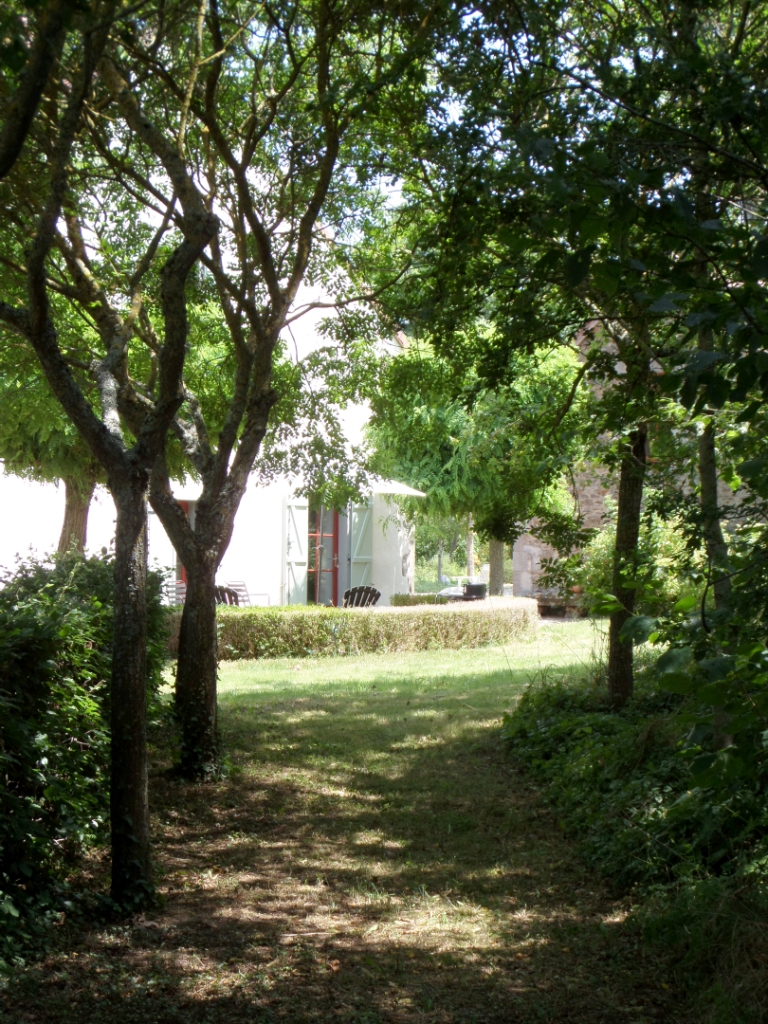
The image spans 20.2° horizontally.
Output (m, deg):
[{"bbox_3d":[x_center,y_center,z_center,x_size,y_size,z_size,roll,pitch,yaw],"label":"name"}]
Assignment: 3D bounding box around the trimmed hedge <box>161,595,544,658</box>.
[{"bbox_3d":[-0.300,1.680,31.500,6.000,0.720,1.600,1,-1,-38],"label":"trimmed hedge"}]

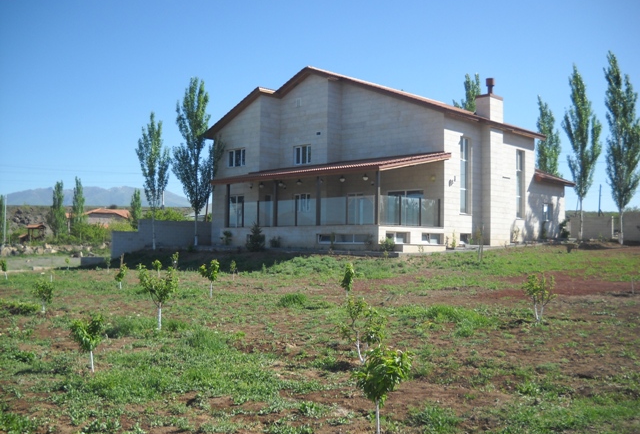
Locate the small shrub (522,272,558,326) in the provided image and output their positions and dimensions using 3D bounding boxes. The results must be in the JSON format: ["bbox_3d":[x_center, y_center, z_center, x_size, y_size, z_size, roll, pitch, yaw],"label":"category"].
[{"bbox_3d":[4.325,1.606,13.851,0.699,0.982,0.678,0,-3,17],"label":"small shrub"}]

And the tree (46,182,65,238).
[{"bbox_3d":[-46.879,-1.245,125.000,3.558,10.141,3.558,1,-2,0],"label":"tree"}]

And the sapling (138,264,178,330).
[{"bbox_3d":[-2.915,1.432,12.668,0.756,1.185,0.733,1,-3,-13],"label":"sapling"}]

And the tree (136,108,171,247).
[{"bbox_3d":[-10.427,-2.270,44.000,2.129,8.673,2.129,1,-2,0],"label":"tree"}]

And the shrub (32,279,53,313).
[{"bbox_3d":[-6.102,1.746,15.479,0.451,0.735,0.438,2,-3,-21],"label":"shrub"}]

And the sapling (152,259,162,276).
[{"bbox_3d":[-7.163,2.282,30.988,0.441,0.770,0.428,1,-3,-13],"label":"sapling"}]

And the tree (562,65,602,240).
[{"bbox_3d":[19.428,-4.755,52.000,2.960,12.915,2.960,1,-2,0],"label":"tree"}]

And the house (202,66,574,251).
[{"bbox_3d":[4.512,-3.374,47.486,17.200,11.360,21.860,-2,-3,43],"label":"house"}]

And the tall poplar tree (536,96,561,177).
[{"bbox_3d":[18.292,-3.985,56.000,2.232,11.398,2.232,1,-2,0],"label":"tall poplar tree"}]

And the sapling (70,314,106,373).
[{"bbox_3d":[-2.718,1.485,8.250,0.423,0.705,0.402,1,-2,0],"label":"sapling"}]

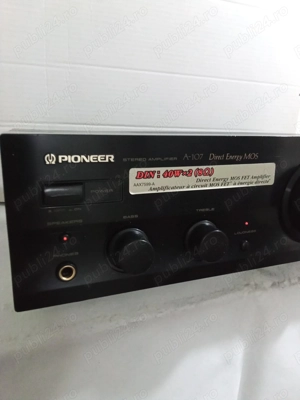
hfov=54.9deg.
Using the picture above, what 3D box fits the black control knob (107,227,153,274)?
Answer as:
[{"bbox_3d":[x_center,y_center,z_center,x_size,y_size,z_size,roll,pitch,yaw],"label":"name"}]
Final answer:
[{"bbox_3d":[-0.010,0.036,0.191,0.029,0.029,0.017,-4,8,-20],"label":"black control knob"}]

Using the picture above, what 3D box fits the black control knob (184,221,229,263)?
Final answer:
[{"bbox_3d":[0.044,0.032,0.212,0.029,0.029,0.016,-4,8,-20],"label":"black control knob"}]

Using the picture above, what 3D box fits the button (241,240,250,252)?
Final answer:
[{"bbox_3d":[0.076,0.037,0.230,0.007,0.008,0.005,-4,8,-20],"label":"button"}]

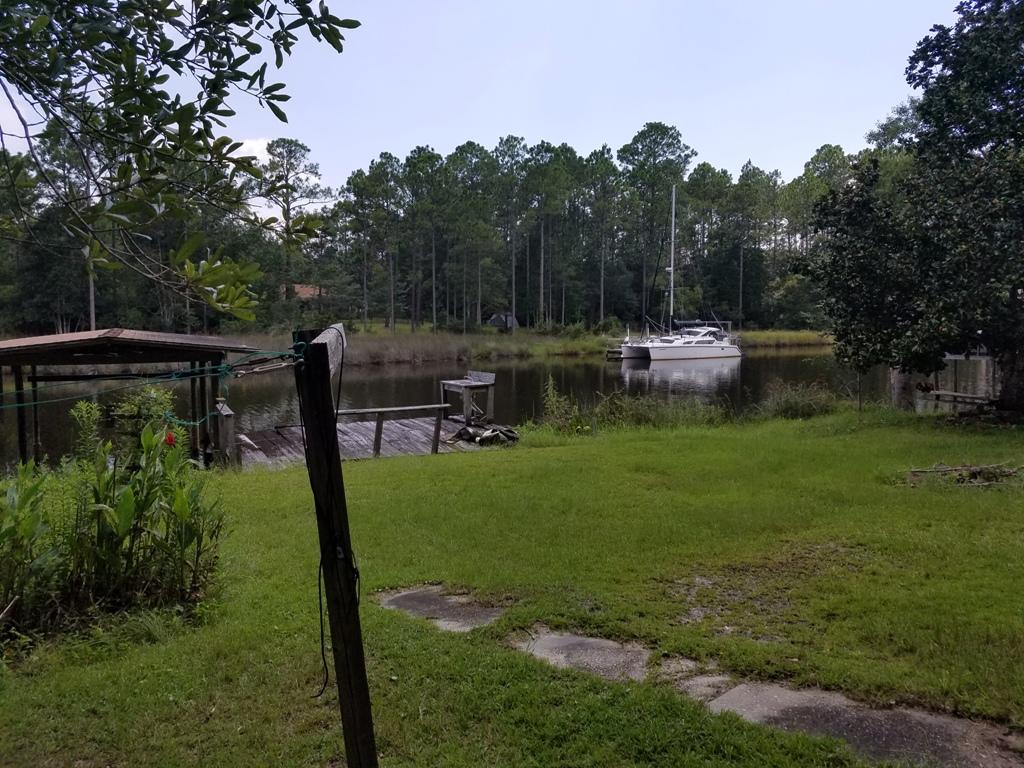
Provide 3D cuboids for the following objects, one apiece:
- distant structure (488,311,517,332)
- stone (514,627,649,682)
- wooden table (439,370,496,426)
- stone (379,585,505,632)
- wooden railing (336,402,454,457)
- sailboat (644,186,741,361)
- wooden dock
[{"bbox_3d":[-1.198,-8.009,97.000,3.700,2.300,3.200,0,5,-6],"label":"distant structure"},{"bbox_3d":[0.348,1.362,3.803,0.630,0.060,0.360,4,6,38],"label":"stone"},{"bbox_3d":[-0.992,0.315,17.578,0.780,1.060,1.420,-2,5,-25],"label":"wooden table"},{"bbox_3d":[-0.396,1.328,4.451,0.600,0.060,0.420,4,6,38],"label":"stone"},{"bbox_3d":[-2.078,0.812,12.905,2.236,0.835,0.140,-2,5,-25],"label":"wooden railing"},{"bbox_3d":[14.250,-9.176,64.352,10.400,14.500,4.200,-3,6,-33],"label":"sailboat"},{"bbox_3d":[-2.730,1.171,15.227,5.300,0.250,4.530,-2,5,-25],"label":"wooden dock"}]

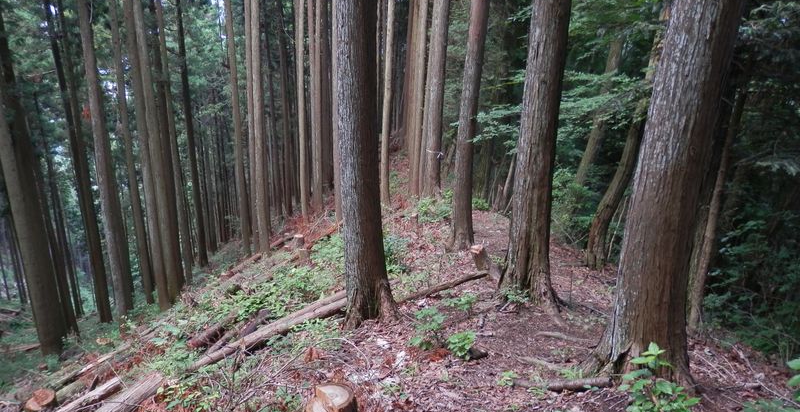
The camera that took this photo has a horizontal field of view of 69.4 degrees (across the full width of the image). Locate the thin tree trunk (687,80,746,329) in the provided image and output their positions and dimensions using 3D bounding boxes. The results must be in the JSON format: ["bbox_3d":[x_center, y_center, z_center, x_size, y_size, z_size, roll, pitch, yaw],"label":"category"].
[{"bbox_3d":[2.411,0.081,4.410,0.110,1.930,0.110,0,21,0],"label":"thin tree trunk"}]

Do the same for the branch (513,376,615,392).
[{"bbox_3d":[0.772,0.842,2.742,0.465,0.050,0.055,0,18,-2],"label":"branch"}]

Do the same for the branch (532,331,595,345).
[{"bbox_3d":[0.938,0.752,3.299,0.309,0.043,0.047,4,18,12],"label":"branch"}]

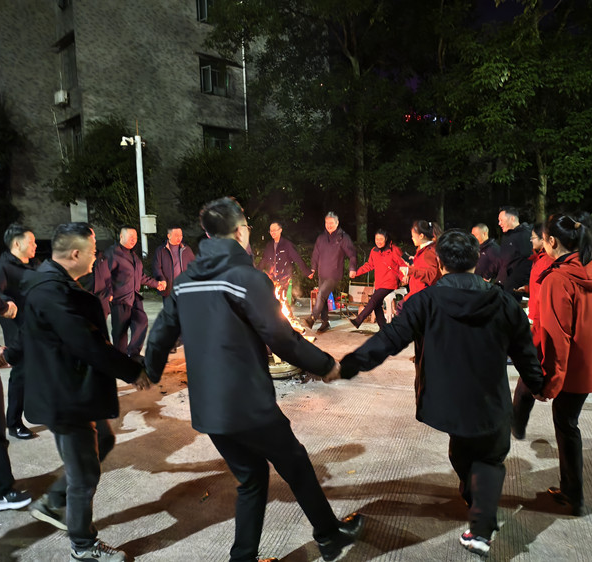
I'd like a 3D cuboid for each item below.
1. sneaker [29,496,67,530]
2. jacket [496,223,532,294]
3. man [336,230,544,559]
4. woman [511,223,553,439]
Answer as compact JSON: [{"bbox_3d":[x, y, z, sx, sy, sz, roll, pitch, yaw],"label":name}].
[{"bbox_3d":[-1.283,1.262,2.680,0.280,0.115,0.105,26,3,-7],"label":"sneaker"},{"bbox_3d":[2.127,-0.165,4.850,0.380,0.750,0.550,0,6,19],"label":"jacket"},{"bbox_3d":[0.727,0.522,2.560,1.030,1.620,0.550,-2,6,-4],"label":"man"},{"bbox_3d":[1.803,0.337,3.600,0.430,1.570,0.480,1,7,28],"label":"woman"}]

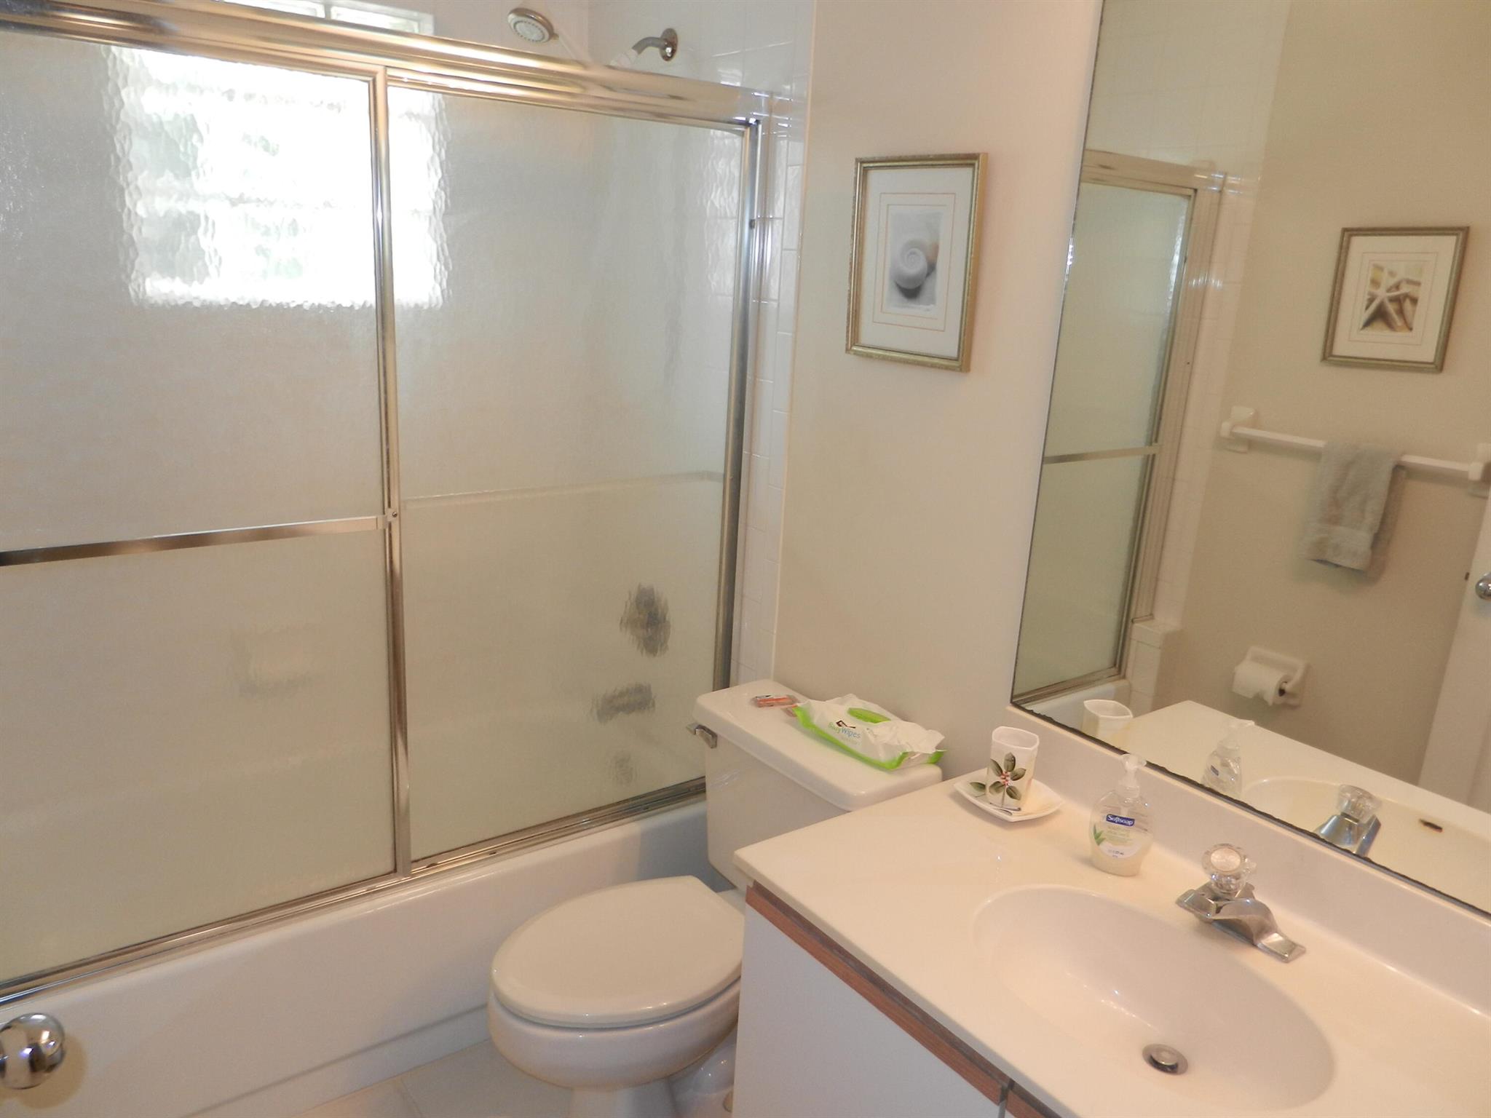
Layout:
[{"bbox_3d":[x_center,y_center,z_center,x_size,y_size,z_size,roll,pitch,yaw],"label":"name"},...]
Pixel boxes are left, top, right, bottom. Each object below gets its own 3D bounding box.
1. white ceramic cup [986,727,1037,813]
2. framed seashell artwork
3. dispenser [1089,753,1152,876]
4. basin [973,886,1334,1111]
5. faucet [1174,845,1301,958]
[{"bbox_3d":[0.406,0.322,1.638,0.072,0.104,0.061,12,17,28],"label":"white ceramic cup"},{"bbox_3d":[0.282,-0.505,1.827,0.021,0.336,0.287,-8,19,-36],"label":"framed seashell artwork"},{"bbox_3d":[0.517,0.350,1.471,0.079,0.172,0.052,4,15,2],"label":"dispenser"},{"bbox_3d":[0.456,0.562,1.275,0.302,0.142,0.430,-8,19,-36],"label":"basin"},{"bbox_3d":[0.599,0.418,1.339,0.149,0.119,0.152,-8,19,-36],"label":"faucet"}]

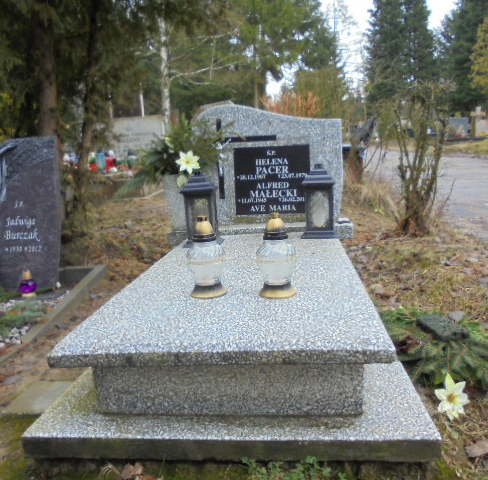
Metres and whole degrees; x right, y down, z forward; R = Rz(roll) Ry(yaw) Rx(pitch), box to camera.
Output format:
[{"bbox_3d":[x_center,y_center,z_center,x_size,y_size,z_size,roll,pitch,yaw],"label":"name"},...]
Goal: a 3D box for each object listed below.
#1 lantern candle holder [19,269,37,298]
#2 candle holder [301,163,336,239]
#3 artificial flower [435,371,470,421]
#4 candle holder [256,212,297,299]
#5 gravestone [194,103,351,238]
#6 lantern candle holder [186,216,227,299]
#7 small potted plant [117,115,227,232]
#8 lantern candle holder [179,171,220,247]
[{"bbox_3d":[-1.140,0.228,2.545,0.074,0.148,0.074,-2,10,6],"label":"lantern candle holder"},{"bbox_3d":[0.406,-0.211,2.543,0.191,0.383,0.191,-1,10,14],"label":"candle holder"},{"bbox_3d":[0.511,0.383,1.178,0.093,0.116,0.051,1,11,21],"label":"artificial flower"},{"bbox_3d":[0.107,0.045,1.547,0.123,0.265,0.123,-2,10,6],"label":"candle holder"},{"bbox_3d":[0.147,-0.442,2.908,0.865,0.711,0.112,-2,10,6],"label":"gravestone"},{"bbox_3d":[-0.118,0.050,1.600,0.123,0.262,0.123,-2,10,6],"label":"lantern candle holder"},{"bbox_3d":[-0.427,-0.397,2.862,0.614,0.614,0.391,-2,10,6],"label":"small potted plant"},{"bbox_3d":[-0.218,-0.167,2.518,0.186,0.380,0.186,-2,10,6],"label":"lantern candle holder"}]

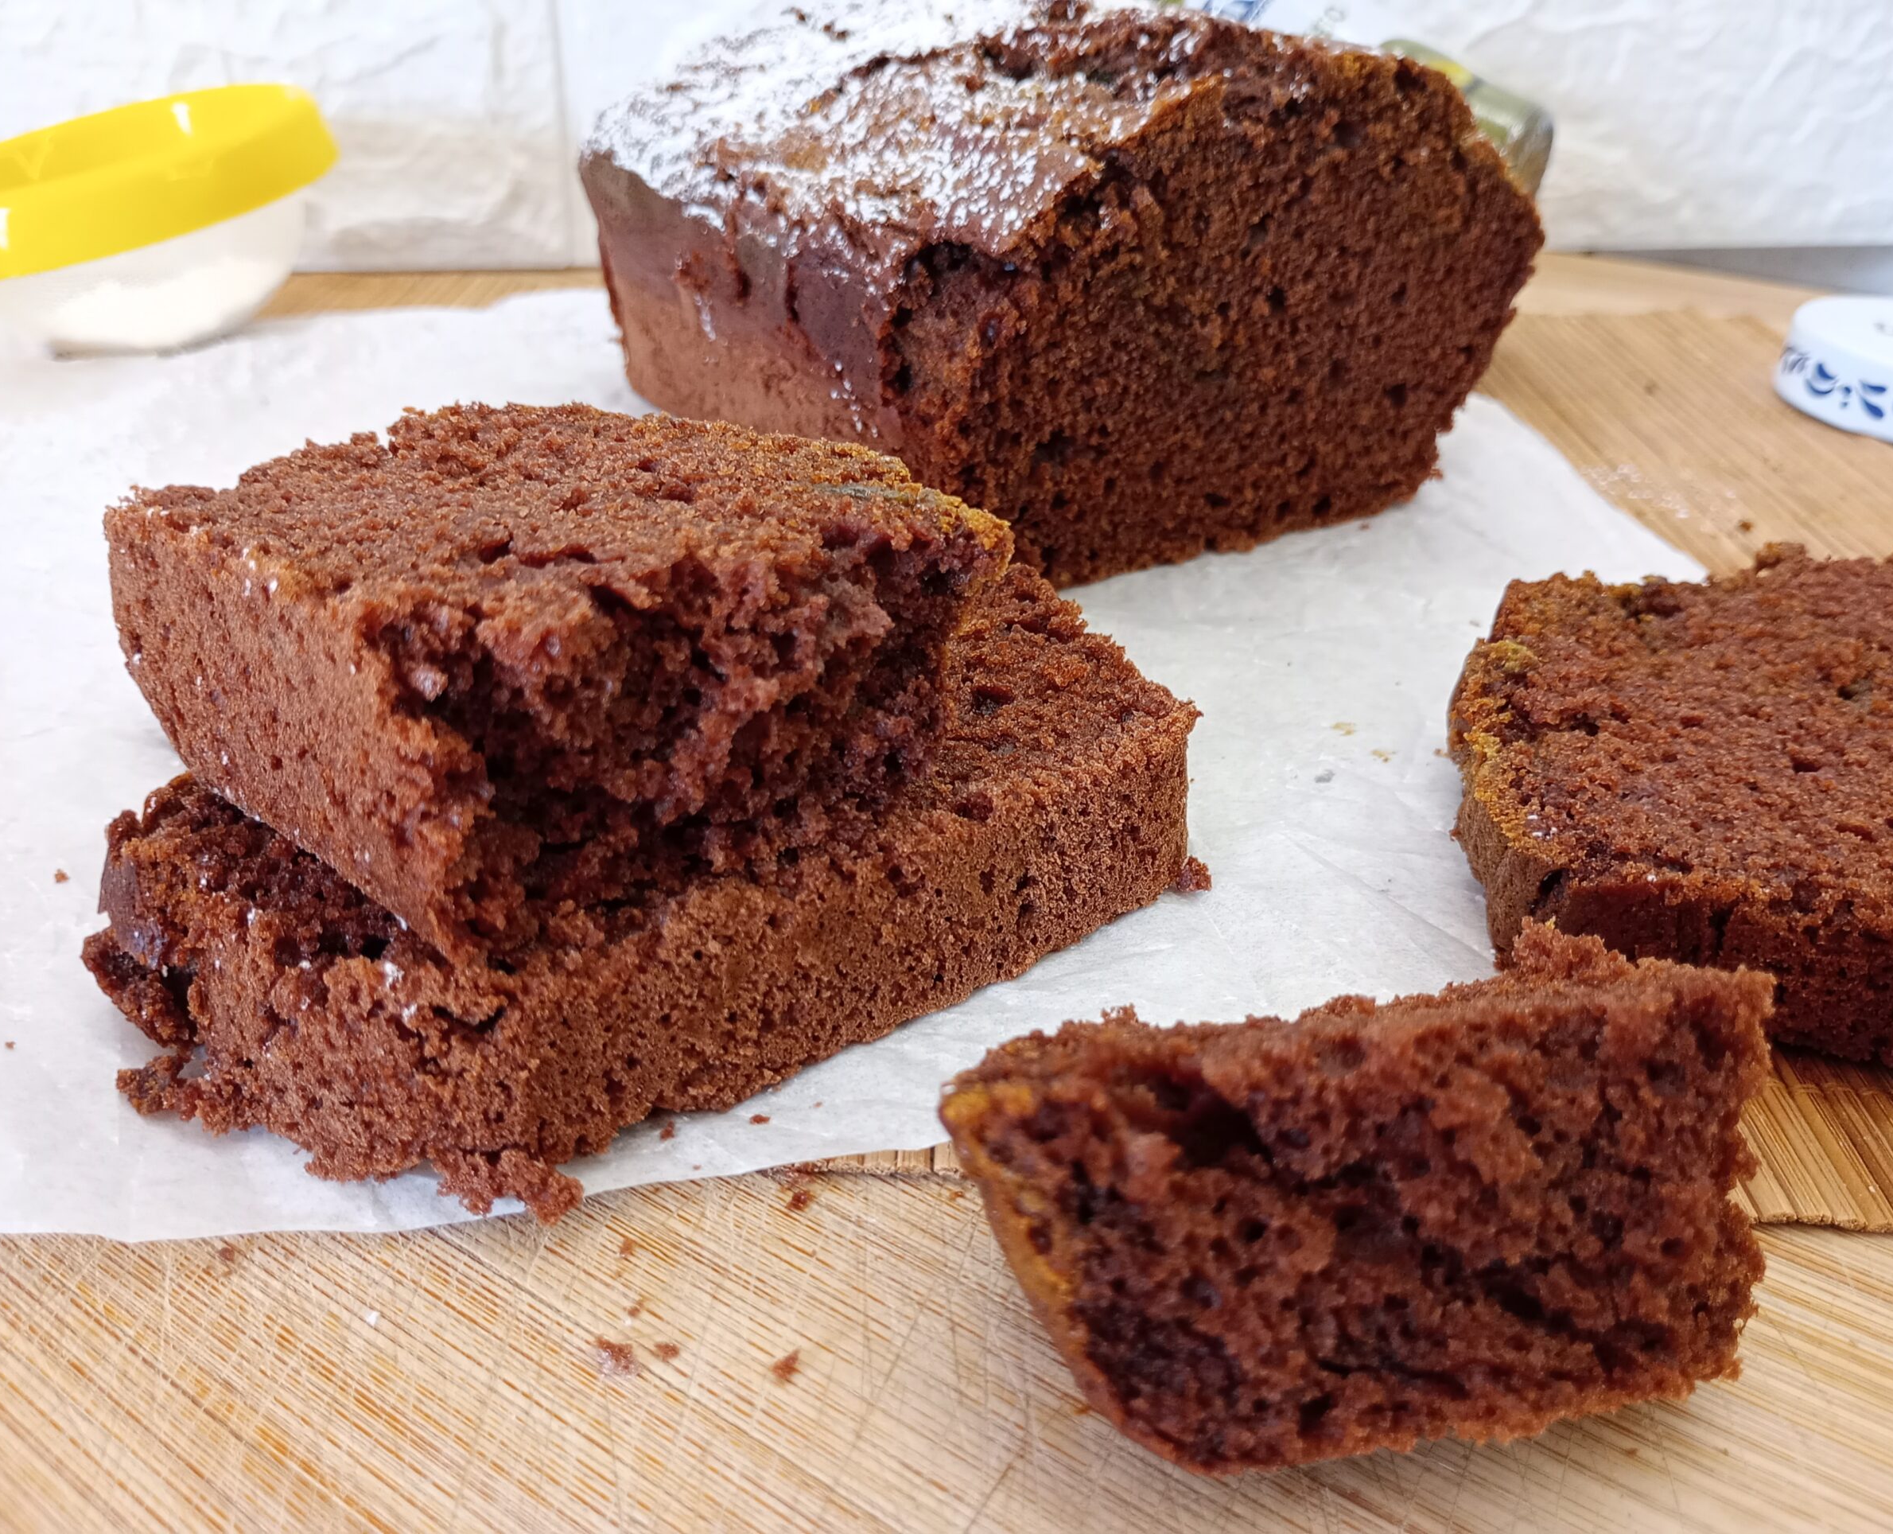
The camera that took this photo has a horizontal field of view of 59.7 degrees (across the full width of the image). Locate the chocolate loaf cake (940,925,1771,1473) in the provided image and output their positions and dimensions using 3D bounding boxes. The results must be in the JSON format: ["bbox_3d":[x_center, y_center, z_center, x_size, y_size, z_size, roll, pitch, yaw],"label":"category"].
[{"bbox_3d":[0.031,0.035,0.140,0.065,0.038,0.024,-5,28,-10],"label":"chocolate loaf cake"}]

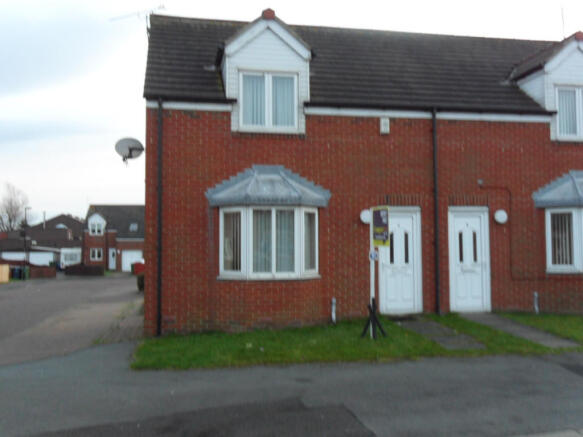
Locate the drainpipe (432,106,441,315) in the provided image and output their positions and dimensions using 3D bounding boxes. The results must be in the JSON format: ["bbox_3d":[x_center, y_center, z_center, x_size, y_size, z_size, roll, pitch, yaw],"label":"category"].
[{"bbox_3d":[2.898,-0.162,12.472,0.084,4.120,0.090,0,-3,-13],"label":"drainpipe"}]

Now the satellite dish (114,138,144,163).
[{"bbox_3d":[-3.202,-1.343,12.300,0.550,0.450,0.300,1,-3,-33],"label":"satellite dish"}]

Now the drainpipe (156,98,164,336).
[{"bbox_3d":[-2.374,-0.053,11.234,0.084,4.310,0.090,-1,-3,0],"label":"drainpipe"}]

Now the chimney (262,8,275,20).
[{"bbox_3d":[-0.445,-3.885,11.893,0.228,0.228,0.320,0,-3,-13],"label":"chimney"}]

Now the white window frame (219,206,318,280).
[{"bbox_3d":[-0.364,0.458,11.551,1.930,1.350,0.480,0,-3,-13],"label":"white window frame"}]

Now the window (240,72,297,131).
[{"bbox_3d":[-0.414,-2.199,11.887,1.140,1.160,0.090,0,-3,-13],"label":"window"}]

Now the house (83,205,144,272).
[{"bbox_3d":[-16.817,1.968,61.904,6.600,6.600,8.000,0,-3,-11],"label":"house"}]

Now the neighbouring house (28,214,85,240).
[{"bbox_3d":[-27.607,2.840,76.660,7.600,6.400,8.000,0,-3,-8],"label":"neighbouring house"}]

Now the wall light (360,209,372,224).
[{"bbox_3d":[1.500,-0.036,12.147,0.280,0.285,0.115,0,-3,-13],"label":"wall light"}]

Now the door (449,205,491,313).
[{"bbox_3d":[3.624,0.836,12.707,0.905,2.135,0.090,0,-3,-13],"label":"door"}]

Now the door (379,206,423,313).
[{"bbox_3d":[2.156,0.822,12.365,0.900,2.110,0.090,0,-3,-13],"label":"door"}]

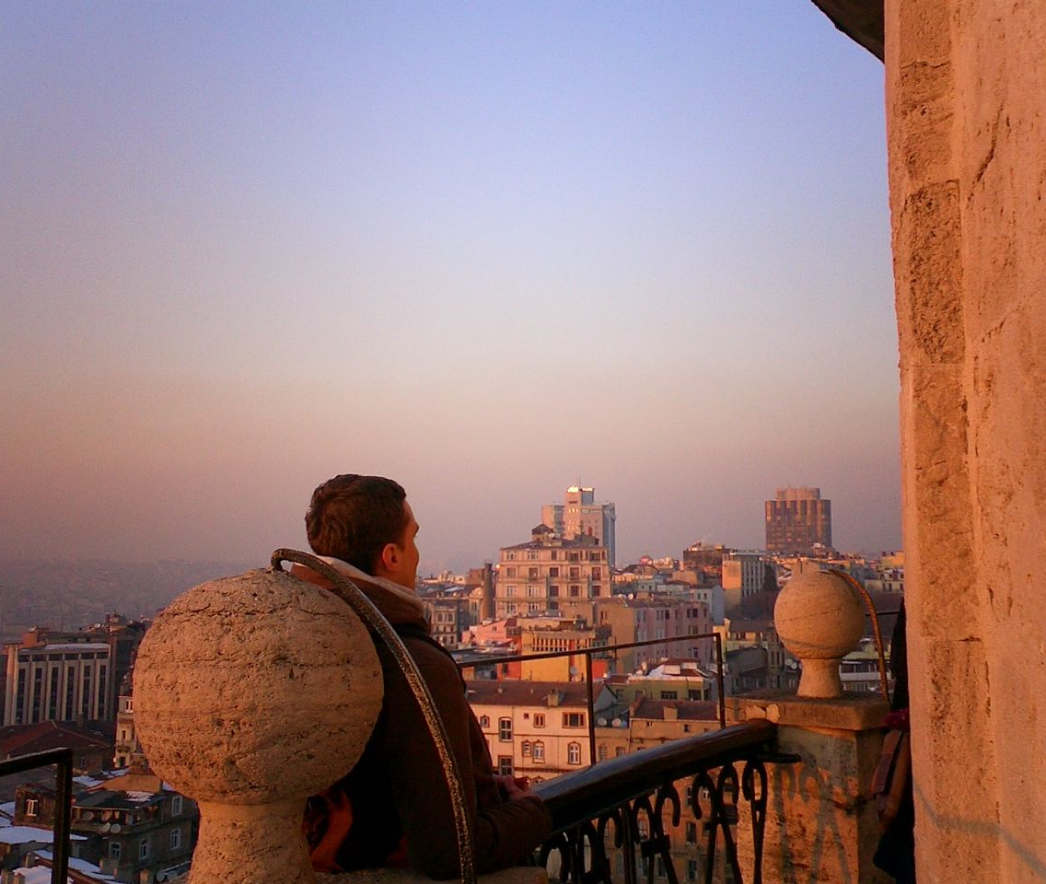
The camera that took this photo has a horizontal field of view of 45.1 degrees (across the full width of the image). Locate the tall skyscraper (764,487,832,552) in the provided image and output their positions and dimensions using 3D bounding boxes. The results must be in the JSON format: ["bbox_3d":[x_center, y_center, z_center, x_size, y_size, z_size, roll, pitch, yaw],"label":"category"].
[{"bbox_3d":[172.240,60.815,787.747,38.000,62.000,36.000,-1,-5,7],"label":"tall skyscraper"}]

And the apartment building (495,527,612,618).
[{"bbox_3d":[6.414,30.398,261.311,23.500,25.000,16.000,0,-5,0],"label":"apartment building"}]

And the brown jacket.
[{"bbox_3d":[-0.209,0.598,2.406,0.480,0.740,0.520,5,-7,-44],"label":"brown jacket"}]

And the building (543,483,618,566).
[{"bbox_3d":[28.847,54.853,652.722,34.000,64.000,26.000,-1,-5,14],"label":"building"}]

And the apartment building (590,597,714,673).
[{"bbox_3d":[22.600,36.395,217.573,18.000,18.000,12.000,4,-7,-36],"label":"apartment building"}]

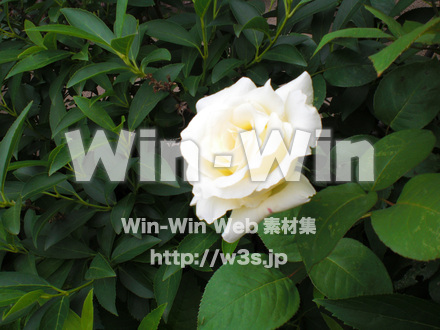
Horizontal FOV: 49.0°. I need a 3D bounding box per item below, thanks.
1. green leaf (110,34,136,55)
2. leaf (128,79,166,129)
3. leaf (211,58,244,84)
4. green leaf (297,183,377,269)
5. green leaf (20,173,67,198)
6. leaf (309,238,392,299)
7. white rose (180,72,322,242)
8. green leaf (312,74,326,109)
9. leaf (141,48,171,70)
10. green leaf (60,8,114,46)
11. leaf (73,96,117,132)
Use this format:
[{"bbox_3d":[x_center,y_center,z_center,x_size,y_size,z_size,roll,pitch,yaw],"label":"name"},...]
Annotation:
[{"bbox_3d":[-0.091,-0.116,0.466,0.020,0.022,0.009,33,24,22],"label":"green leaf"},{"bbox_3d":[-0.073,-0.061,0.487,0.037,0.010,0.068,21,67,18],"label":"leaf"},{"bbox_3d":[0.007,-0.094,0.480,0.044,0.009,0.021,-35,48,-27],"label":"leaf"},{"bbox_3d":[0.097,0.050,0.393,0.047,0.018,0.090,35,72,23],"label":"green leaf"},{"bbox_3d":[-0.177,0.021,0.485,0.047,0.009,0.022,-24,40,-25],"label":"green leaf"},{"bbox_3d":[0.122,0.097,0.440,0.080,0.014,0.056,29,61,7],"label":"leaf"},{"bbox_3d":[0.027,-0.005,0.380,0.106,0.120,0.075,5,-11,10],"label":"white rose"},{"bbox_3d":[0.105,-0.079,0.527,0.026,0.010,0.046,5,71,-4],"label":"green leaf"},{"bbox_3d":[-0.070,-0.115,0.530,0.036,0.014,0.022,-24,51,16],"label":"leaf"},{"bbox_3d":[-0.132,-0.138,0.482,0.075,0.009,0.025,36,54,12],"label":"green leaf"},{"bbox_3d":[-0.120,-0.049,0.470,0.053,0.010,0.017,39,57,-11],"label":"leaf"}]

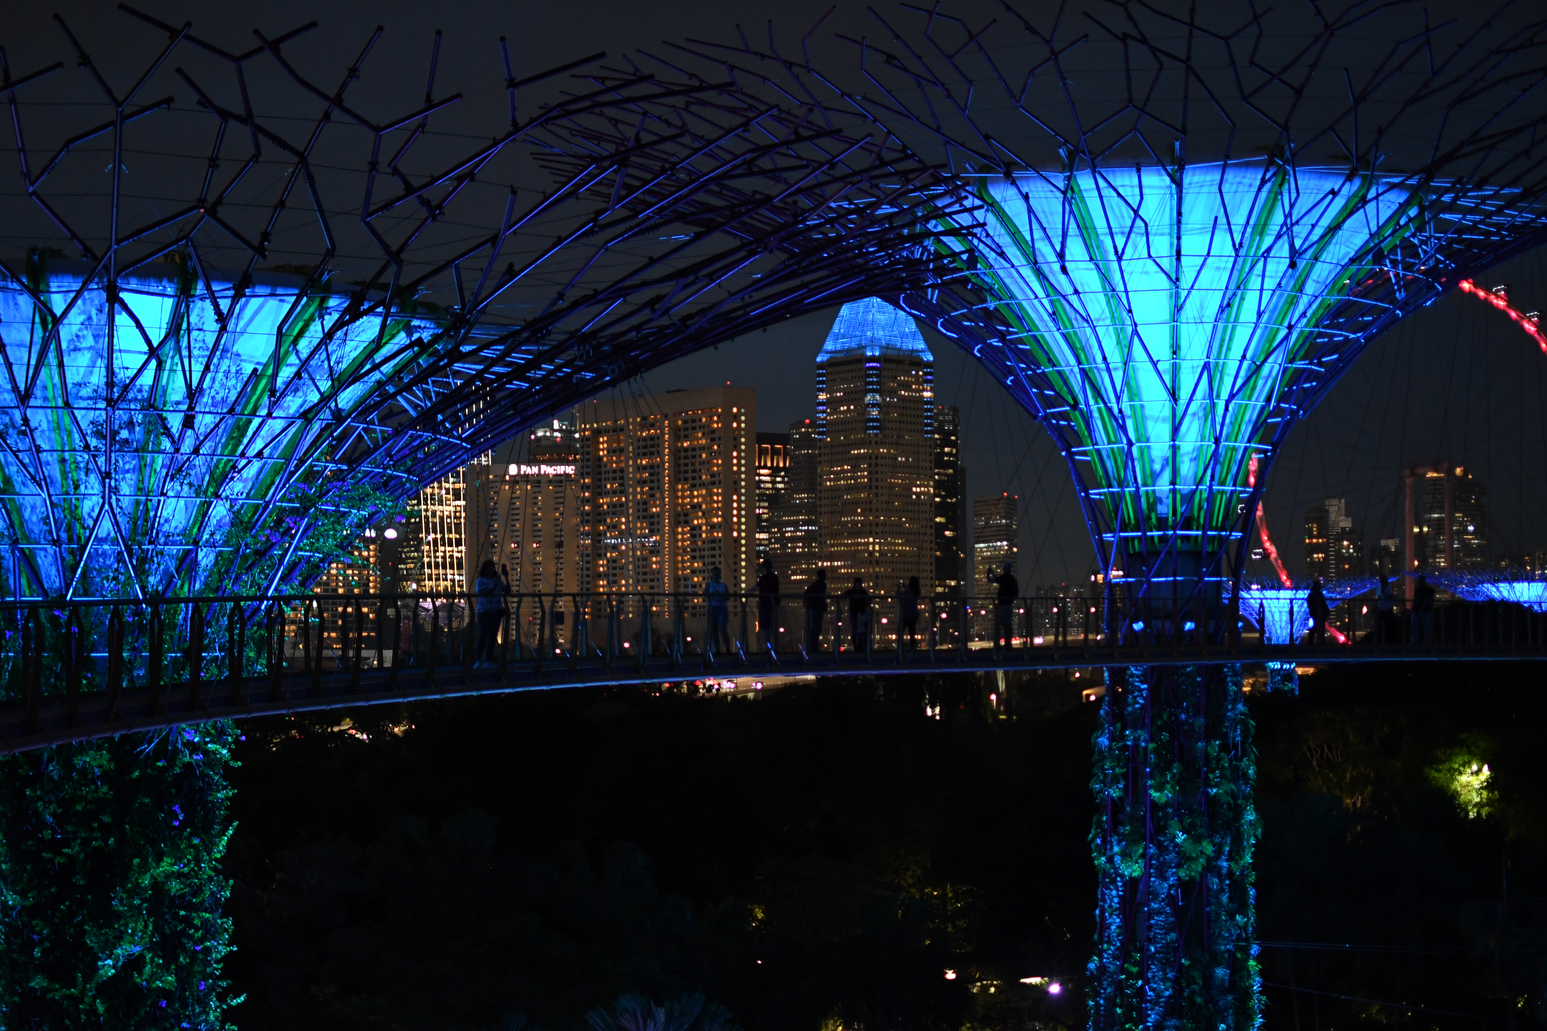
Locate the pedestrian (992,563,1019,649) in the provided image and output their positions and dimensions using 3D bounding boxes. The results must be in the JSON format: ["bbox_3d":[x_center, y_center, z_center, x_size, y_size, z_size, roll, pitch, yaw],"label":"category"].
[{"bbox_3d":[4.765,1.854,46.000,0.500,1.770,0.500,-2,-3,37],"label":"pedestrian"}]

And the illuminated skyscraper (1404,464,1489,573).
[{"bbox_3d":[633.765,48.765,2090.351,64.000,172.000,56.000,1,-3,-10],"label":"illuminated skyscraper"}]

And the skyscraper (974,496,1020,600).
[{"bbox_3d":[199.059,45.455,2000.000,38.000,125.000,42.000,-1,-3,18],"label":"skyscraper"}]

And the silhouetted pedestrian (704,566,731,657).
[{"bbox_3d":[-1.065,1.841,42.800,0.520,1.700,0.360,0,-3,0],"label":"silhouetted pedestrian"}]

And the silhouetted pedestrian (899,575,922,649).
[{"bbox_3d":[2.965,2.113,48.500,0.520,1.620,0.450,-2,-4,30],"label":"silhouetted pedestrian"}]

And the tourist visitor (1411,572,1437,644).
[{"bbox_3d":[15.700,2.265,54.000,0.560,1.710,0.380,0,-2,6],"label":"tourist visitor"}]

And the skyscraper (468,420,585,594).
[{"bbox_3d":[-135.711,30.979,1245.107,64.000,118.000,46.000,-1,-3,14],"label":"skyscraper"}]

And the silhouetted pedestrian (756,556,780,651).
[{"bbox_3d":[-0.103,1.709,42.400,0.400,1.770,0.500,-2,-3,41],"label":"silhouetted pedestrian"}]

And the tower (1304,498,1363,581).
[{"bbox_3d":[516.959,60.158,2059.704,52.000,146.000,32.000,1,-3,-10],"label":"tower"}]

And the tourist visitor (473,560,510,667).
[{"bbox_3d":[-4.402,1.521,34.700,0.520,1.650,0.480,2,-4,-32],"label":"tourist visitor"}]

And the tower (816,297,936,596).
[{"bbox_3d":[58.858,-16.832,1287.698,47.000,218.000,47.000,3,-4,-39],"label":"tower"}]

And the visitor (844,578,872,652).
[{"bbox_3d":[1.650,1.985,44.200,0.520,1.560,0.400,1,-3,-14],"label":"visitor"}]

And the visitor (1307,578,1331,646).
[{"bbox_3d":[13.237,2.346,54.200,0.500,1.650,0.360,0,-2,6],"label":"visitor"}]

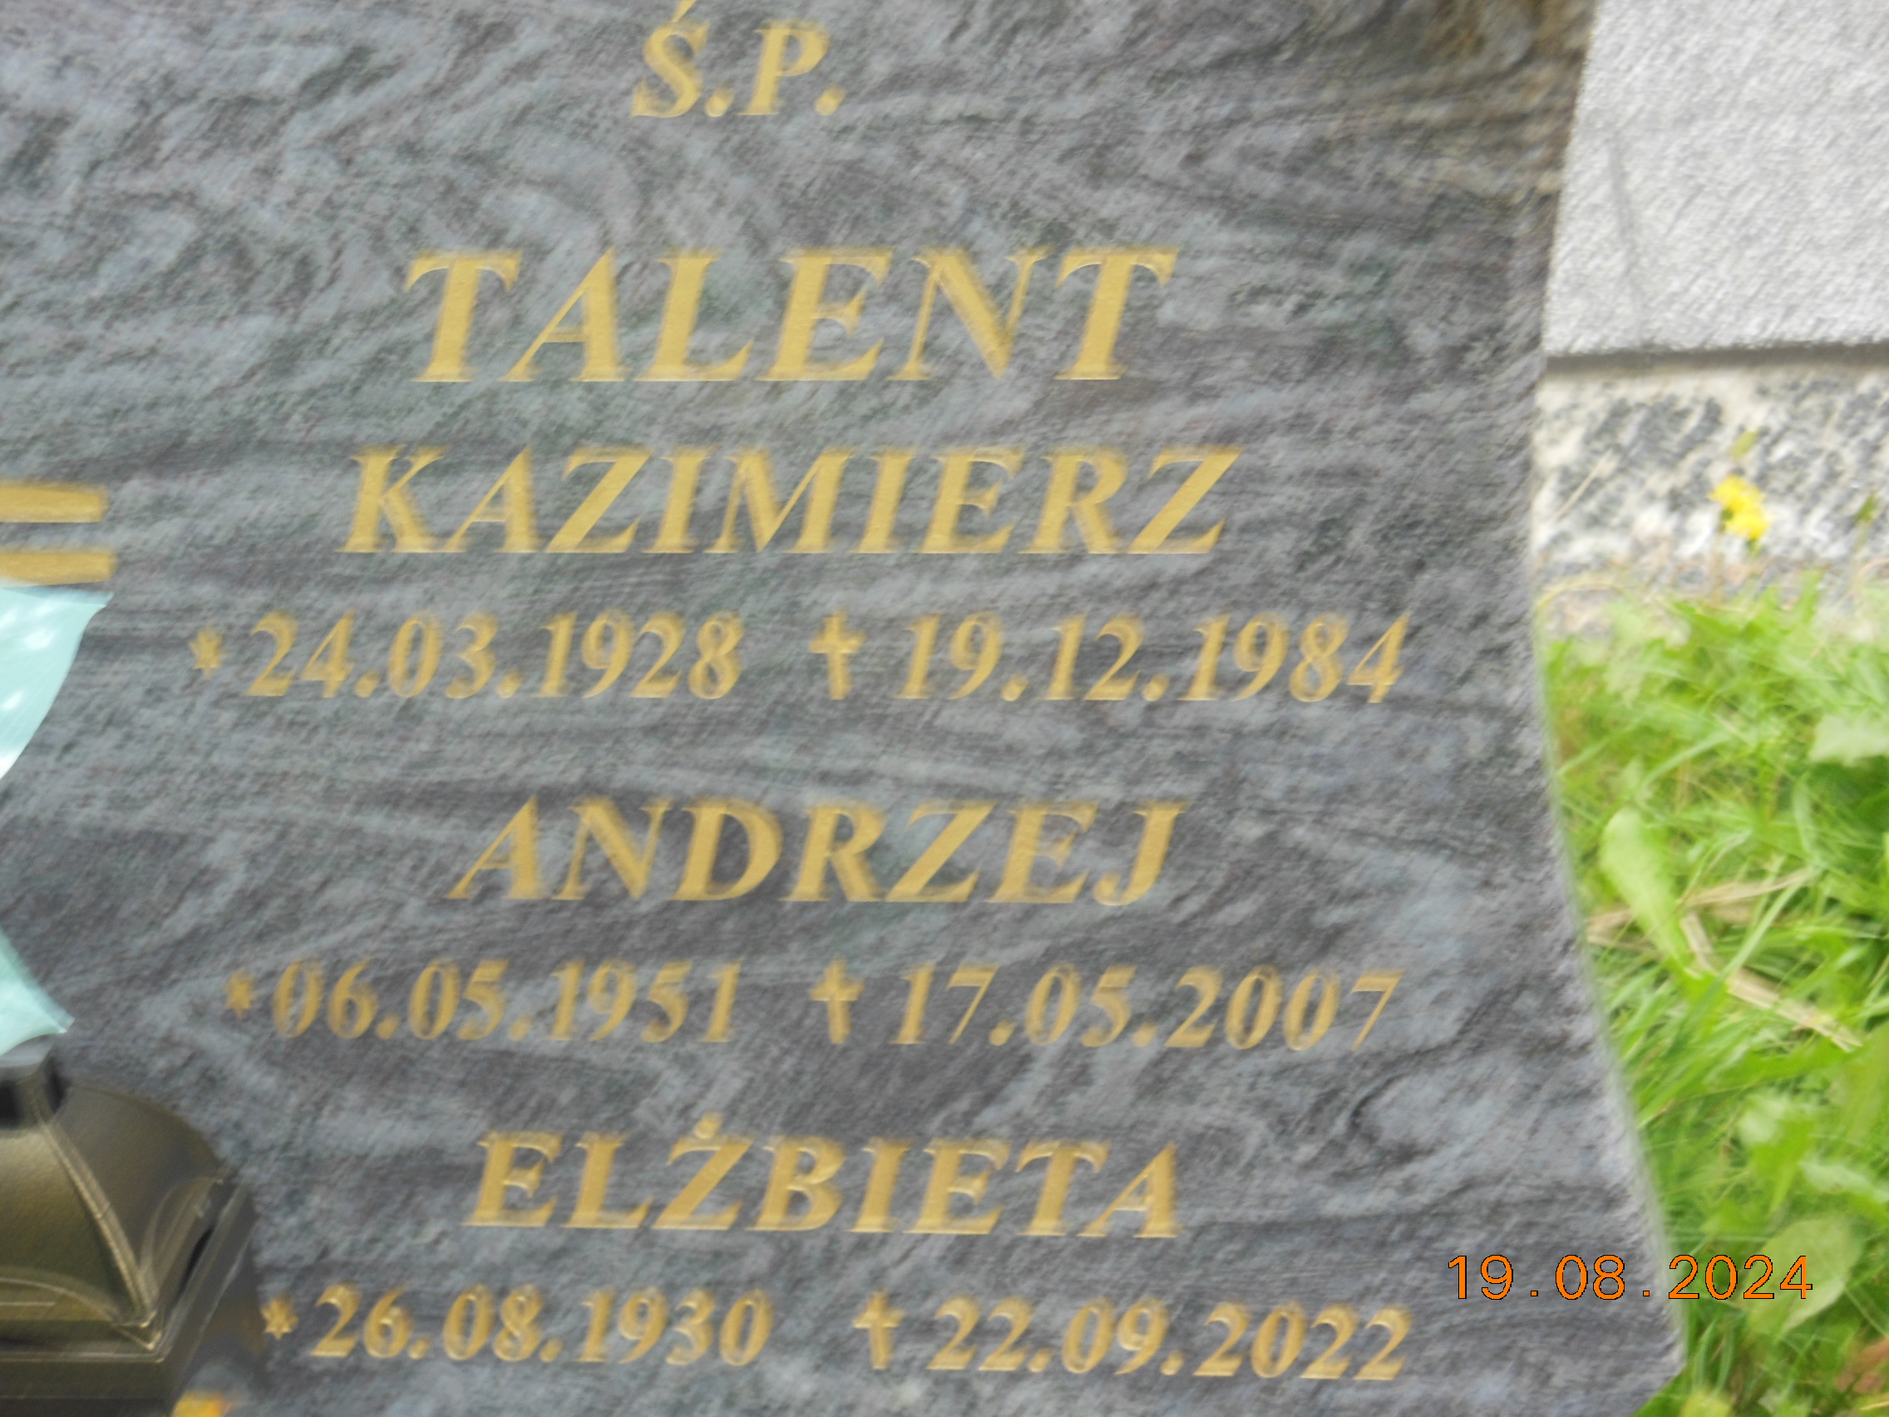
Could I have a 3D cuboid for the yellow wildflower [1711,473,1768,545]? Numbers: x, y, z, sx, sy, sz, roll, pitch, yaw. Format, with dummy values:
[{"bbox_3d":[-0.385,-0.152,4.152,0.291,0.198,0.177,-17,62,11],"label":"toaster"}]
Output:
[{"bbox_3d":[0.509,-0.127,3.420,0.036,0.039,0.032,2,23,8],"label":"yellow wildflower"}]

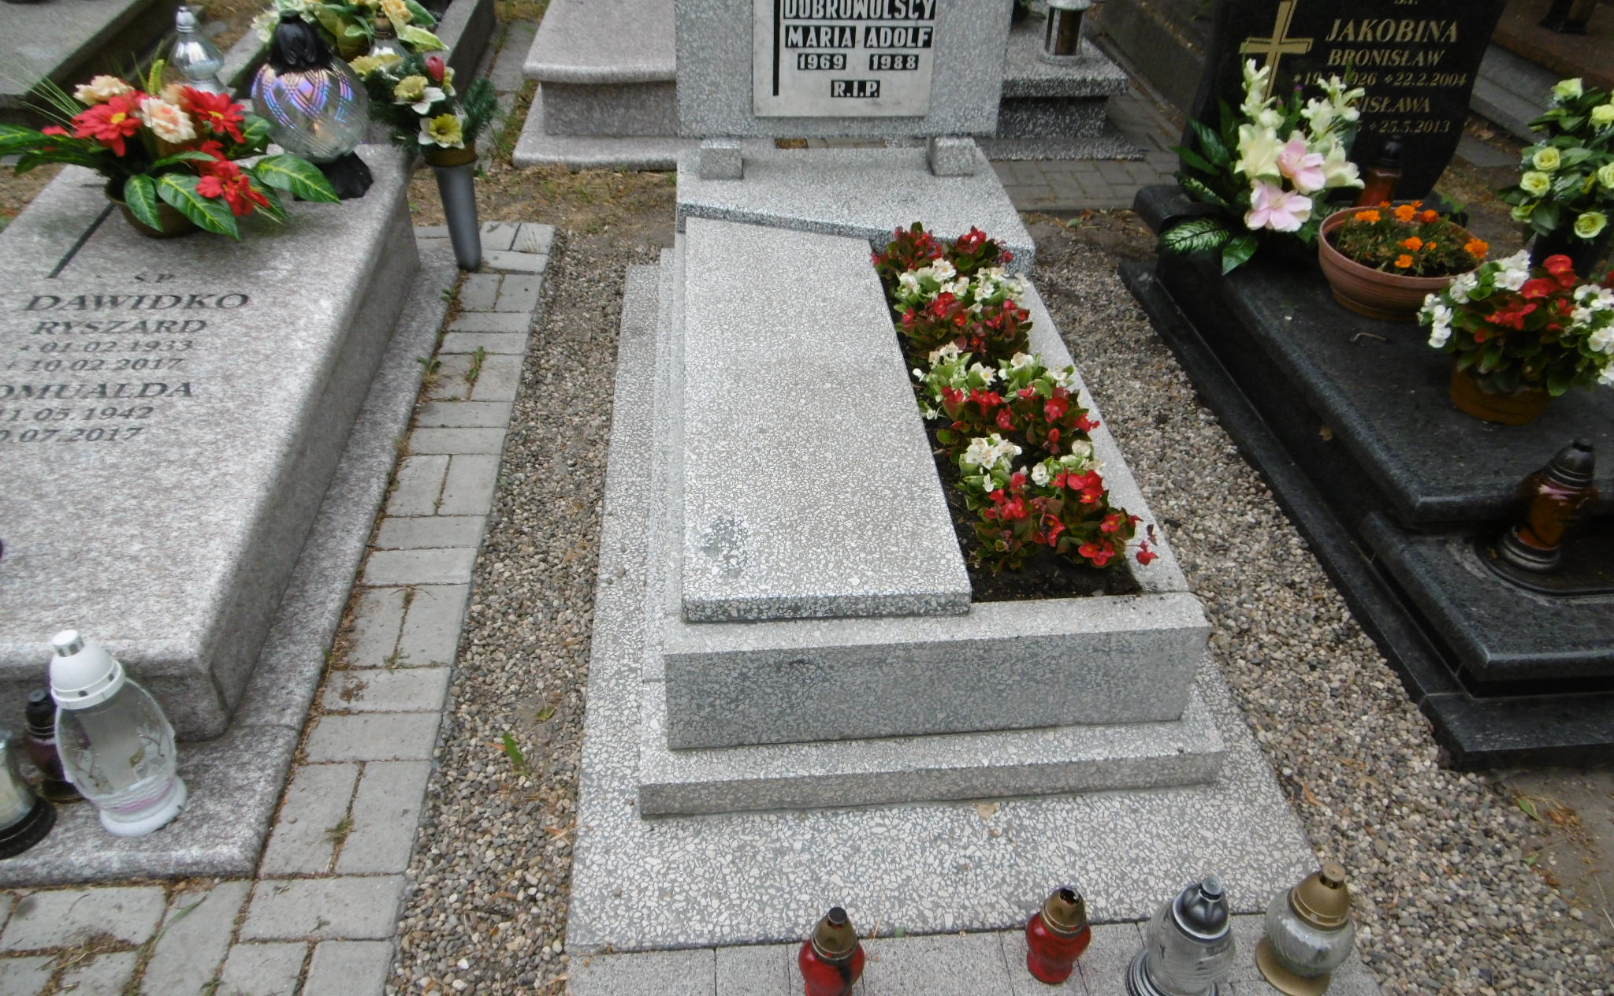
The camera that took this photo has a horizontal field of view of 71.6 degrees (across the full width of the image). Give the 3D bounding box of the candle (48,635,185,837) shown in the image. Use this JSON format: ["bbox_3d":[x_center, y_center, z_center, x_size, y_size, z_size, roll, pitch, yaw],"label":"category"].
[{"bbox_3d":[-0.950,0.326,1.524,0.155,0.345,0.155,-2,39,-5],"label":"candle"}]

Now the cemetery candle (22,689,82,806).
[{"bbox_3d":[-1.078,0.358,1.597,0.086,0.180,0.086,-2,37,-5],"label":"cemetery candle"}]

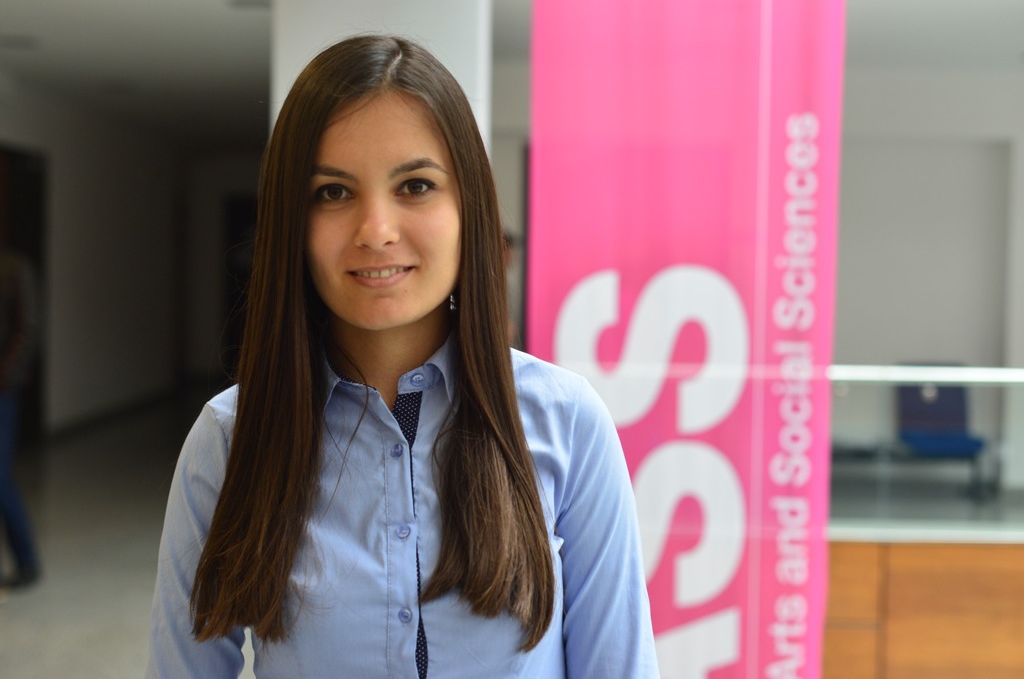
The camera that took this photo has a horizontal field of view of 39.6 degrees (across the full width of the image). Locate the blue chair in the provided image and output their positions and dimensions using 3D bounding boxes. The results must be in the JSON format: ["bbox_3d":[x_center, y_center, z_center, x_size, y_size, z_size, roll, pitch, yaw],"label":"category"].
[{"bbox_3d":[2.820,0.600,9.350,0.480,0.860,0.550,1,2,-4],"label":"blue chair"}]

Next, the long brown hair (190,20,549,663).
[{"bbox_3d":[-0.112,-0.002,1.155,0.285,0.480,0.230,1,2,0],"label":"long brown hair"}]

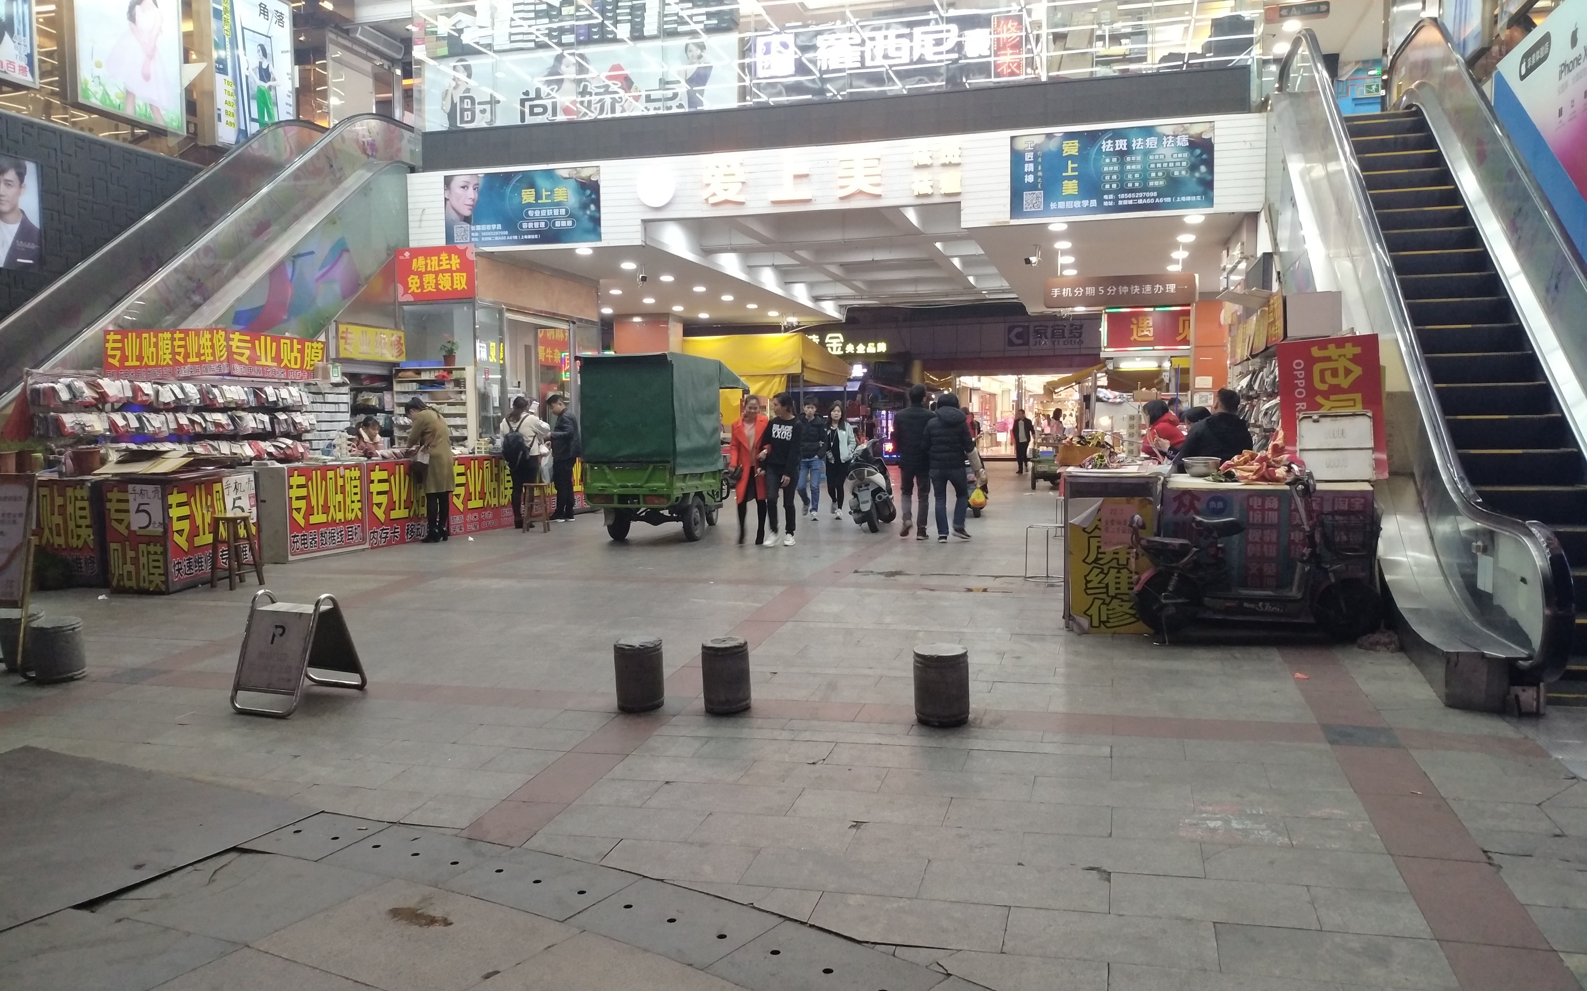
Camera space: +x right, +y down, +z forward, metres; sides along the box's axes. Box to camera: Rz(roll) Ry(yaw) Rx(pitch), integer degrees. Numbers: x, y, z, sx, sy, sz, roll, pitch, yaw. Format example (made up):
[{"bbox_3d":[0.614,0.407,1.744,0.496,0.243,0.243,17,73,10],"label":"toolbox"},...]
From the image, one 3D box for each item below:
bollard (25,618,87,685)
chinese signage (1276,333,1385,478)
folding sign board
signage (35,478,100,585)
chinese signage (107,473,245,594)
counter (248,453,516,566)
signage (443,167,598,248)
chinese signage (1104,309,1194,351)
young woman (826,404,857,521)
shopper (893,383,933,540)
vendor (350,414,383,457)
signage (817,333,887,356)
[{"bbox_3d":[-4.361,0.928,7.337,0.280,0.330,0.280,0,3,15],"label":"bollard"},{"bbox_3d":[3.534,-0.556,8.102,0.640,0.940,0.060,-4,2,15],"label":"chinese signage"},{"bbox_3d":[-2.803,0.852,7.017,0.450,0.630,0.600,1,3,20],"label":"folding sign board"},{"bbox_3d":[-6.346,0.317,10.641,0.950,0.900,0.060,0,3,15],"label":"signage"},{"bbox_3d":[-5.235,0.297,10.702,0.540,0.920,1.150,0,3,15],"label":"chinese signage"},{"bbox_3d":[-4.620,0.066,14.415,0.520,0.940,4.150,1,3,19],"label":"counter"},{"bbox_3d":[-3.372,-3.568,15.338,2.109,0.906,0.060,0,4,15],"label":"signage"},{"bbox_3d":[6.486,-2.945,21.949,1.900,0.750,0.150,0,3,15],"label":"chinese signage"},{"bbox_3d":[0.638,-0.483,16.905,0.430,1.620,0.320,0,3,13],"label":"young woman"},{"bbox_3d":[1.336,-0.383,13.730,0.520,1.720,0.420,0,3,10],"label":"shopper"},{"bbox_3d":[-5.046,-0.212,14.641,0.440,1.470,0.440,1,4,27],"label":"vendor"},{"bbox_3d":[1.873,-5.211,43.000,2.900,0.820,0.200,0,3,15],"label":"signage"}]

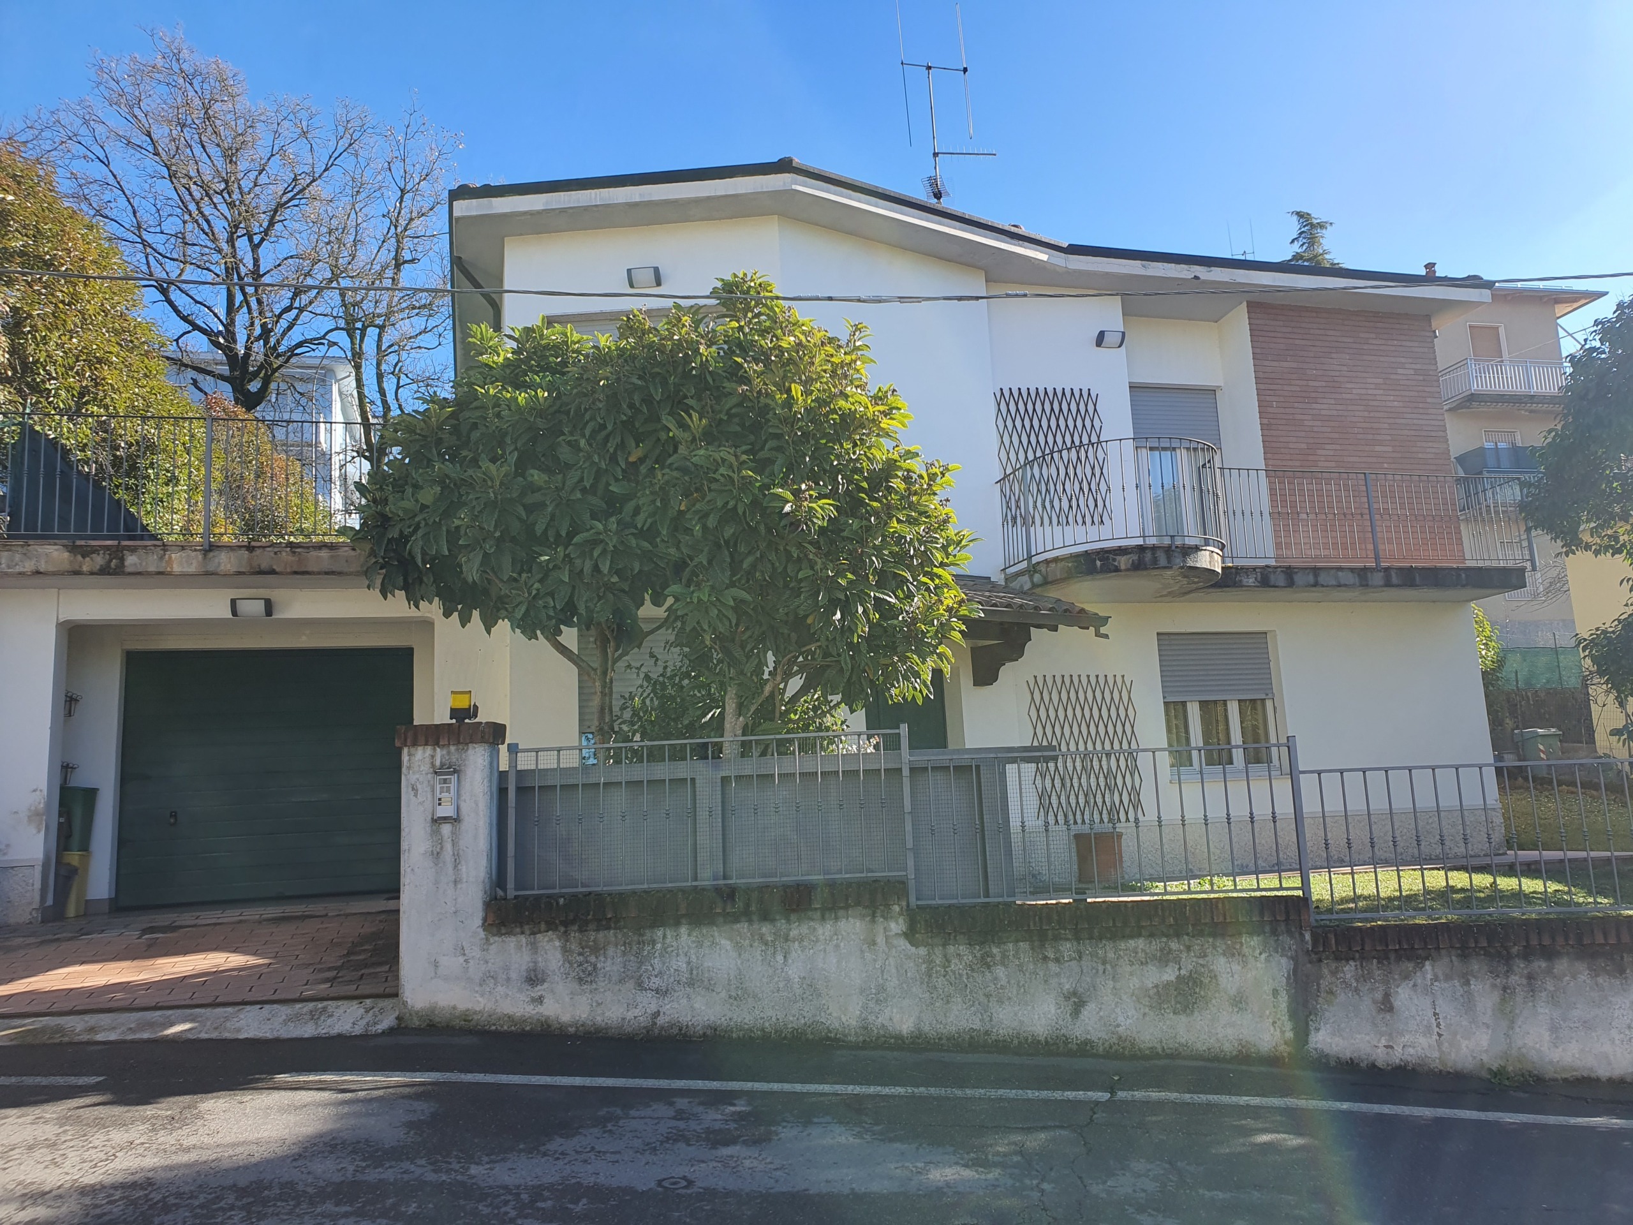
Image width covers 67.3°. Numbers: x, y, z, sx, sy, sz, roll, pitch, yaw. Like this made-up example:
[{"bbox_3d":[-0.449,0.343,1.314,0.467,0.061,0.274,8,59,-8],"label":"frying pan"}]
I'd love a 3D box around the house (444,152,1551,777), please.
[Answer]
[{"bbox_3d":[1.346,-0.396,15.360,11.200,7.200,9.600,0,-9,-16],"label":"house"}]

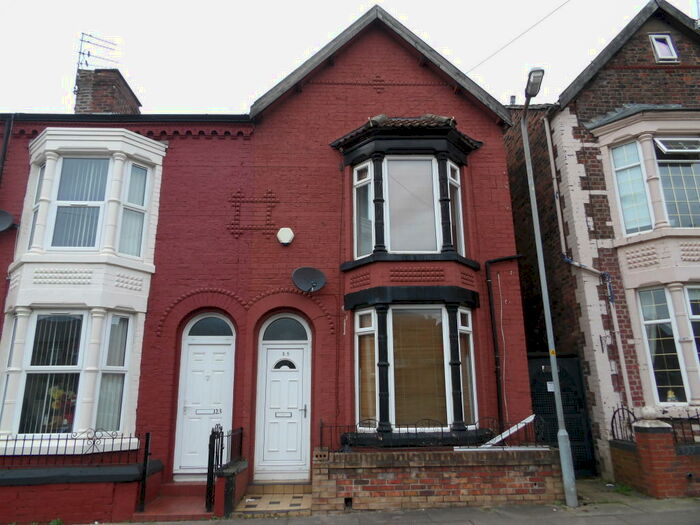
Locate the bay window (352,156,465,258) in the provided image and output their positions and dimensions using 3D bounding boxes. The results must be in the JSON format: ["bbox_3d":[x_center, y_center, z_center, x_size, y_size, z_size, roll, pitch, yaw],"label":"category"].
[{"bbox_3d":[1.058,-0.956,8.469,1.957,1.786,0.480,0,-15,-2],"label":"bay window"}]

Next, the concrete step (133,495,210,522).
[{"bbox_3d":[-2.367,3.539,6.988,1.052,0.097,1.050,0,-15,-2],"label":"concrete step"}]

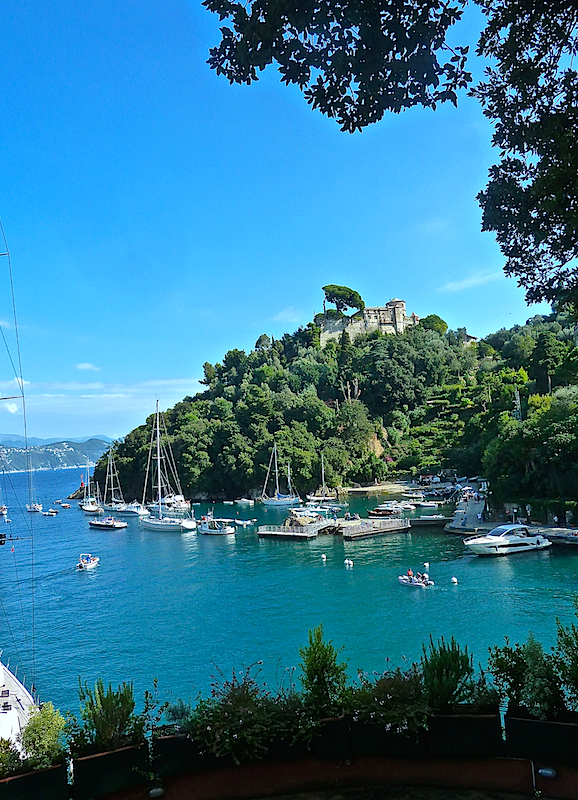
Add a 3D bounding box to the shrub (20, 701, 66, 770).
[{"bbox_3d":[-2.520,3.429,5.906,0.469,0.619,0.450,-1,-6,-24],"label":"shrub"}]

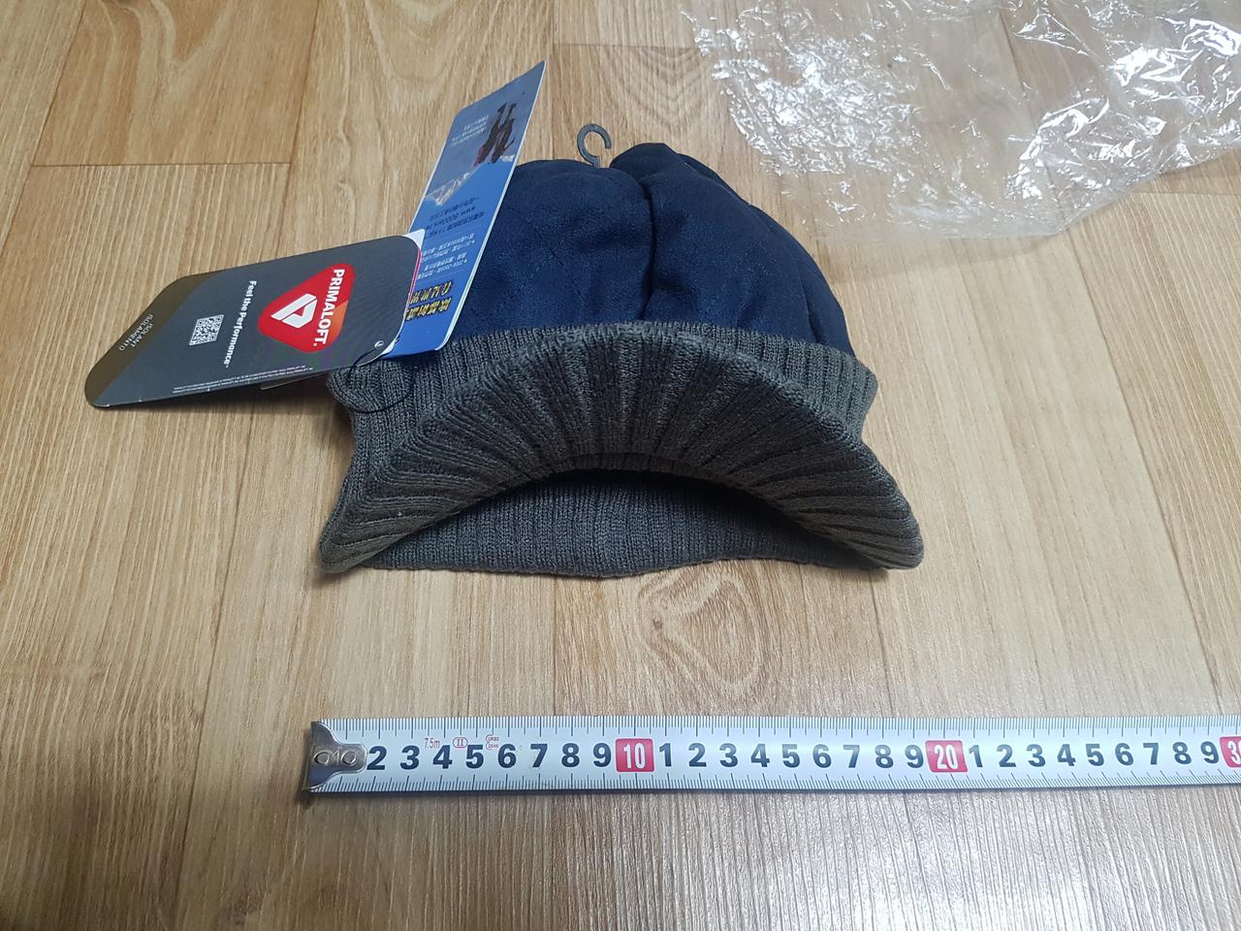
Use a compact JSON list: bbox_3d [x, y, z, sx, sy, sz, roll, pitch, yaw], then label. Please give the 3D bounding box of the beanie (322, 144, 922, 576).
[{"bbox_3d":[0.001,-0.061,0.322,0.203,0.085,0.182,-1,63,-3],"label":"beanie"}]

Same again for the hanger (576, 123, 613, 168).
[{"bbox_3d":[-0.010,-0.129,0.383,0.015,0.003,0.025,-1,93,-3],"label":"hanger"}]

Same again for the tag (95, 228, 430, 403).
[{"bbox_3d":[-0.133,-0.051,0.331,0.133,0.002,0.056,-6,60,18],"label":"tag"}]

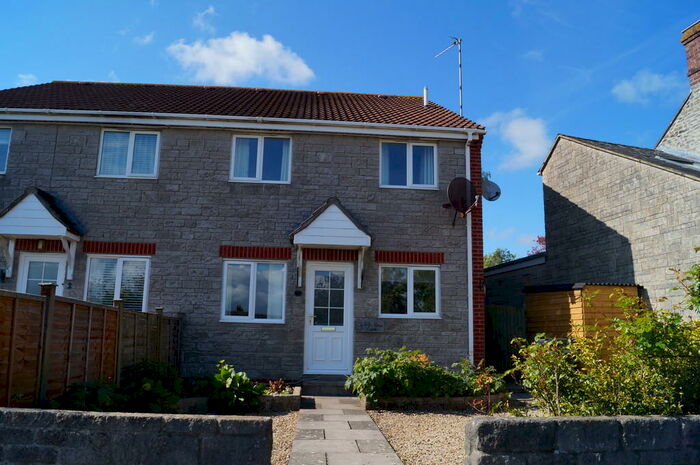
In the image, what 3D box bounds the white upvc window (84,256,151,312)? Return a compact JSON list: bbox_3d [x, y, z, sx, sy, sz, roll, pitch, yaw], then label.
[{"bbox_3d":[-4.376,1.042,9.884,1.185,1.168,0.100,2,-8,-3],"label":"white upvc window"}]

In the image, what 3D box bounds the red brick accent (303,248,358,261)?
[{"bbox_3d":[-0.374,0.442,10.177,1.081,0.227,0.100,2,-8,-3],"label":"red brick accent"}]

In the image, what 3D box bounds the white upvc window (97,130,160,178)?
[{"bbox_3d":[-4.302,-1.513,10.233,1.145,0.937,0.100,2,-8,-3],"label":"white upvc window"}]

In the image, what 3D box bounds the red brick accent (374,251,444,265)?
[{"bbox_3d":[1.140,0.496,10.014,1.350,0.218,0.100,2,-11,-3],"label":"red brick accent"}]

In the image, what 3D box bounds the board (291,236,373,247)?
[{"bbox_3d":[-0.310,0.163,9.412,1.378,0.145,0.040,2,-11,-3],"label":"board"}]

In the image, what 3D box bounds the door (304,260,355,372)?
[{"bbox_3d":[-0.396,1.623,10.027,0.917,2.117,0.100,2,-8,-3],"label":"door"}]

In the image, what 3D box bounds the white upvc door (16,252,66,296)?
[{"bbox_3d":[-5.767,1.450,9.752,0.902,2.117,0.100,2,-8,-3],"label":"white upvc door"}]

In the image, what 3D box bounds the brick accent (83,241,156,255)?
[{"bbox_3d":[-4.253,0.300,9.734,1.350,0.218,0.100,2,-11,-3],"label":"brick accent"}]

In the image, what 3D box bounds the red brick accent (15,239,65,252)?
[{"bbox_3d":[-5.722,0.263,9.904,1.081,0.212,0.100,2,-8,-3],"label":"red brick accent"}]

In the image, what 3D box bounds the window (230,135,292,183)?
[{"bbox_3d":[-1.746,-1.428,10.363,1.180,0.922,0.100,2,-8,-3],"label":"window"}]

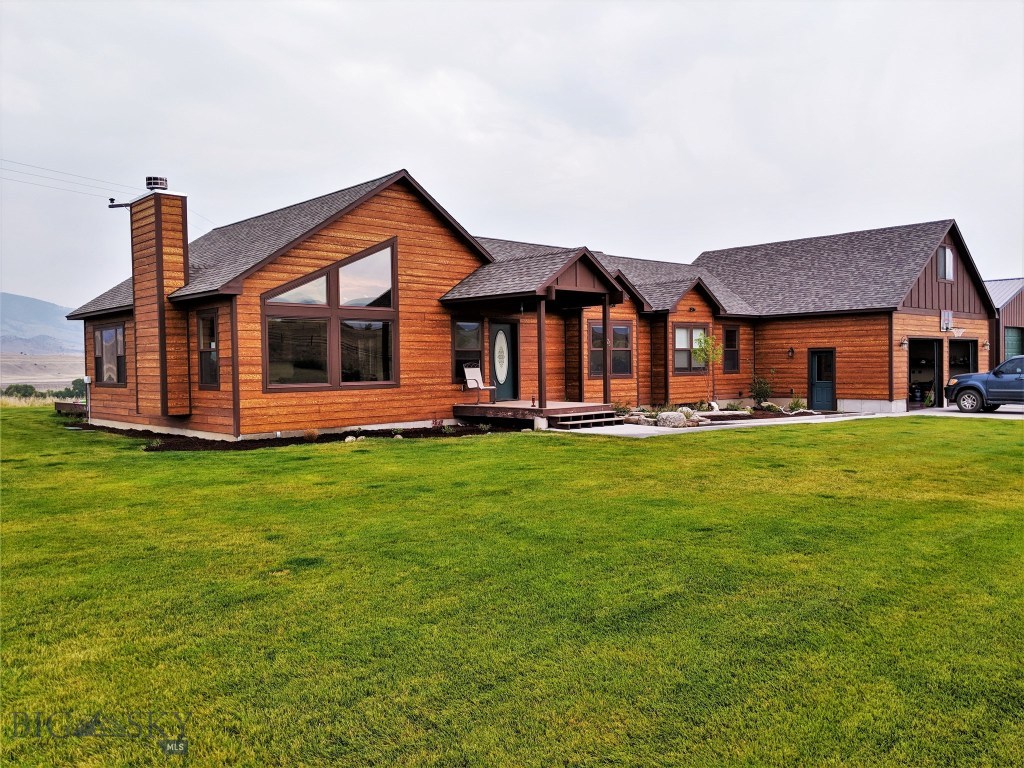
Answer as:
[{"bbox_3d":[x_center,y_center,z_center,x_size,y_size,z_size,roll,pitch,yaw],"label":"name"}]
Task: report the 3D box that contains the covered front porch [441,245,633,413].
[{"bbox_3d":[0.530,-1.302,19.536,3.170,3.824,3.321,-3,2,-44],"label":"covered front porch"}]

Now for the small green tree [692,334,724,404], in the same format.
[{"bbox_3d":[6.298,-0.449,25.600,0.974,2.276,0.974,-3,2,-44],"label":"small green tree"}]

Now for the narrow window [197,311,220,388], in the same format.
[{"bbox_3d":[-6.446,-0.714,16.900,0.121,1.711,1.047,-3,2,-44],"label":"narrow window"}]

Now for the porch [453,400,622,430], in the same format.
[{"bbox_3d":[0.672,0.751,19.485,2.465,0.483,3.623,-3,2,-44],"label":"porch"}]

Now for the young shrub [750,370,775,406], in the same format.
[{"bbox_3d":[8.782,0.105,28.000,0.799,1.297,0.799,-3,2,-44],"label":"young shrub"}]

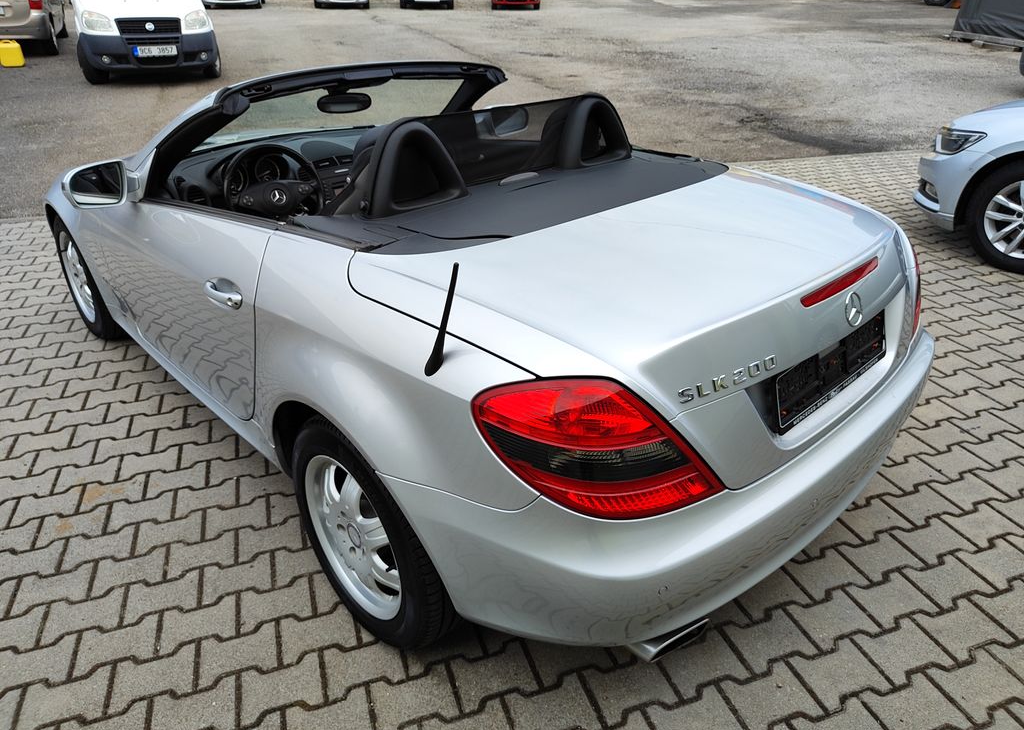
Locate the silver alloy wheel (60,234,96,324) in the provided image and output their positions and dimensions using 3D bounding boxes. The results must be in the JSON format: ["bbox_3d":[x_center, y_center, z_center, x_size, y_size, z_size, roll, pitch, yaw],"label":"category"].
[{"bbox_3d":[-2.008,-0.439,3.308,0.170,0.440,0.440,-23,36,-37],"label":"silver alloy wheel"}]

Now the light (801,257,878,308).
[{"bbox_3d":[0.703,-0.179,1.448,0.360,0.033,0.040,-23,36,-37],"label":"light"}]

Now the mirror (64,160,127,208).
[{"bbox_3d":[-1.491,-0.649,2.427,0.205,0.160,0.120,-23,36,-37],"label":"mirror"}]

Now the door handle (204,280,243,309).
[{"bbox_3d":[-0.750,-0.179,1.765,0.050,0.055,0.220,-23,36,-37],"label":"door handle"}]

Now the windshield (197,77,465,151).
[{"bbox_3d":[-0.774,-1.008,2.821,1.340,0.160,0.800,-23,7,-37],"label":"windshield"}]

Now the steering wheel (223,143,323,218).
[{"bbox_3d":[-0.896,-0.643,2.575,0.375,0.375,0.110,-23,13,-37],"label":"steering wheel"}]

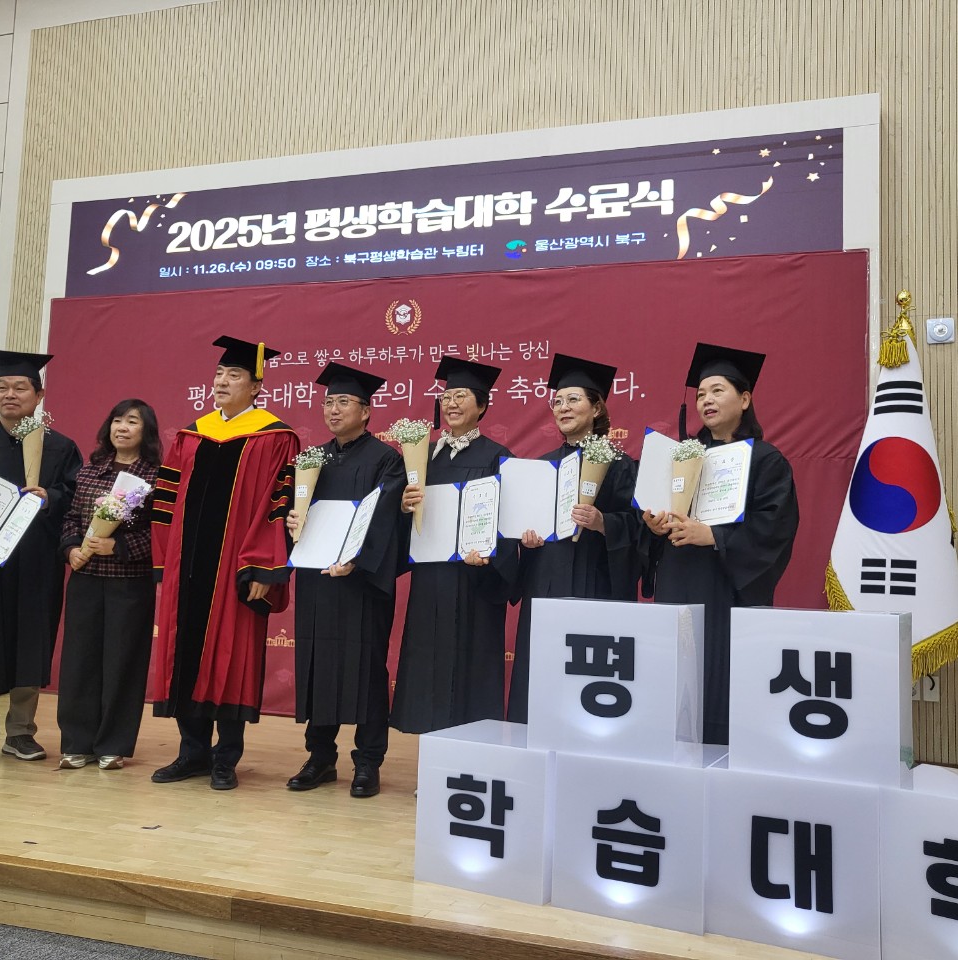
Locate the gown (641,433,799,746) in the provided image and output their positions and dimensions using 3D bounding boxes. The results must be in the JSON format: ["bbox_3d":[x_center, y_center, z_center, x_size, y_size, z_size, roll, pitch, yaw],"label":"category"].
[{"bbox_3d":[0.877,0.419,3.442,0.560,1.189,0.440,-2,-7,40],"label":"gown"}]

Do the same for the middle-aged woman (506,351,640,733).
[{"bbox_3d":[0.367,0.370,3.641,0.540,1.725,0.440,-1,-6,33],"label":"middle-aged woman"}]

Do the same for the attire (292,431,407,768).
[{"bbox_3d":[-0.526,0.475,3.907,0.480,1.370,0.400,1,-5,12],"label":"attire"}]

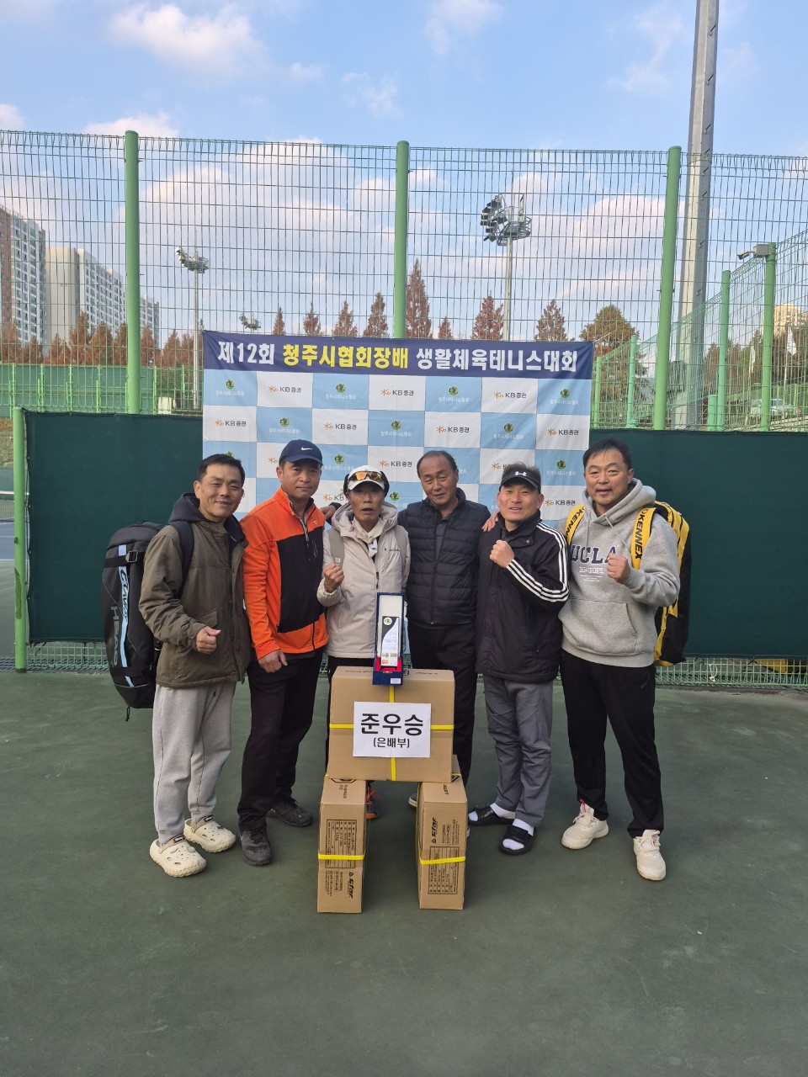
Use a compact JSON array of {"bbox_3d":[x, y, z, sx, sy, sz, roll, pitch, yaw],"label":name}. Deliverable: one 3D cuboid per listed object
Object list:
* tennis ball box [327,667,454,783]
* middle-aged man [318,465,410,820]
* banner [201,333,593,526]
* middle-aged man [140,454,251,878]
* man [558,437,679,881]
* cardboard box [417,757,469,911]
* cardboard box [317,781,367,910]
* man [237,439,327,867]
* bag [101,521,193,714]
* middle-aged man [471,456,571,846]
[{"bbox_3d":[-0.045,0.734,2.834,0.472,0.402,0.156,2,3,1],"label":"tennis ball box"},{"bbox_3d":[-0.190,0.477,3.334,0.460,1.630,0.370,1,4,-10],"label":"middle-aged man"},{"bbox_3d":[-0.075,-0.324,5.491,3.000,2.360,0.030,2,4,-1],"label":"banner"},{"bbox_3d":[-0.835,0.477,2.925,0.390,1.650,0.490,6,6,43],"label":"middle-aged man"},{"bbox_3d":[0.901,0.471,3.000,0.530,1.760,0.400,4,5,31],"label":"man"},{"bbox_3d":[0.144,1.140,2.841,0.156,0.402,0.472,2,4,0],"label":"cardboard box"},{"bbox_3d":[-0.223,1.132,2.801,0.156,0.402,0.472,2,4,0],"label":"cardboard box"},{"bbox_3d":[-0.504,0.442,3.062,0.490,1.720,0.390,-1,5,-33],"label":"man"},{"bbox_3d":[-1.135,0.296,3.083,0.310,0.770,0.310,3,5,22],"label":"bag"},{"bbox_3d":[0.460,0.500,3.134,0.480,1.655,0.390,5,5,38],"label":"middle-aged man"}]

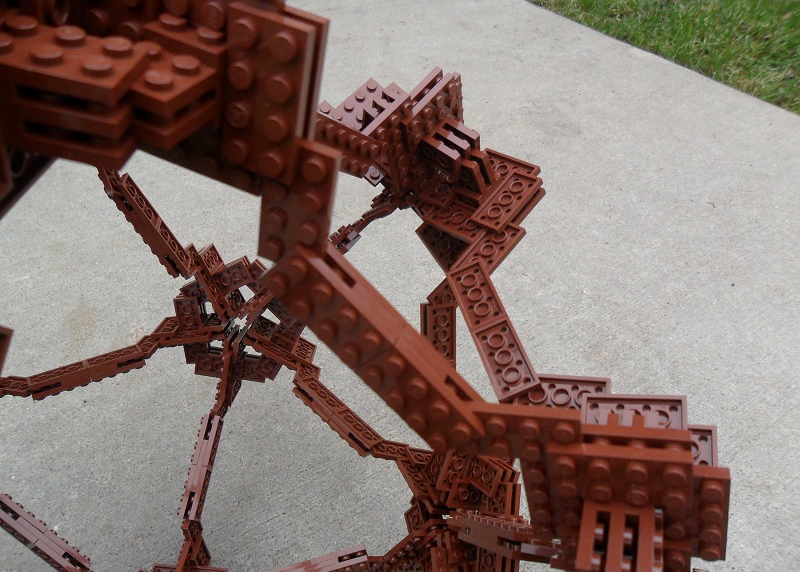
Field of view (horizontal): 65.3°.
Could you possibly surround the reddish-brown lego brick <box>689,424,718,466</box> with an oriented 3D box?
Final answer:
[{"bbox_3d":[0.086,0.057,0.185,0.016,0.005,0.032,-3,51,28],"label":"reddish-brown lego brick"}]

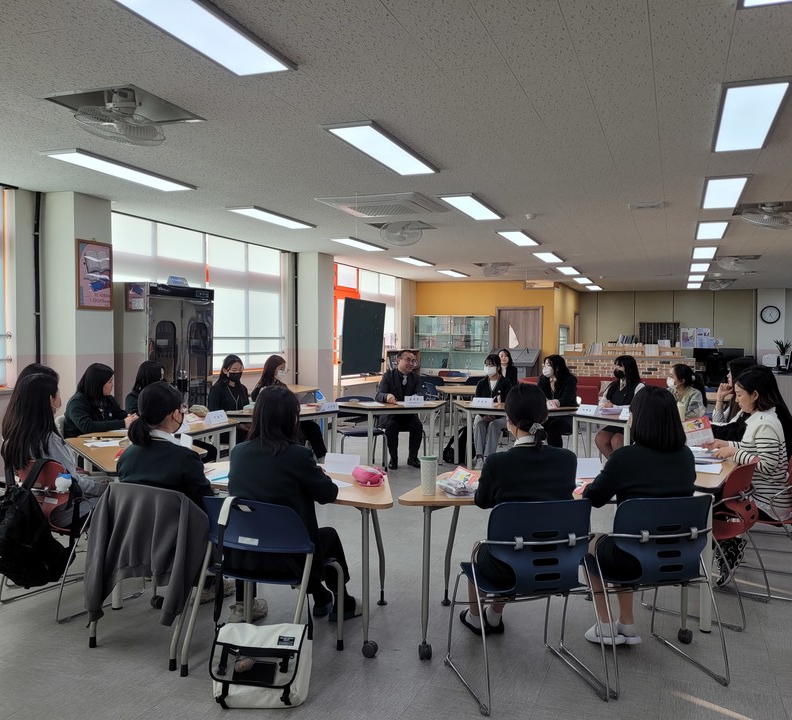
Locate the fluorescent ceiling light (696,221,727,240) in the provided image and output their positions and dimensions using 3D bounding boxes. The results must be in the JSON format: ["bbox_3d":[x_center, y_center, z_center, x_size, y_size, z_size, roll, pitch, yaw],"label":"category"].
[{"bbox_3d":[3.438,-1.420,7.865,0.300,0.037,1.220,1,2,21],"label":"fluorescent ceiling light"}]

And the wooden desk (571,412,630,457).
[{"bbox_3d":[2.177,0.885,6.944,0.640,0.700,1.450,-1,2,-29],"label":"wooden desk"}]

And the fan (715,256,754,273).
[{"bbox_3d":[5.128,-1.454,10.927,0.450,0.210,0.450,1,2,21],"label":"fan"}]

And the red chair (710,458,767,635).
[{"bbox_3d":[1.679,0.915,3.873,0.550,0.790,0.530,2,2,41],"label":"red chair"}]

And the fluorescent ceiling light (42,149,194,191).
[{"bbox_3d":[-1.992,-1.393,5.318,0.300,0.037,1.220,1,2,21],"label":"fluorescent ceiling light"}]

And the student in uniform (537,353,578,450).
[{"bbox_3d":[1.821,0.581,8.107,0.480,1.250,0.760,1,2,24],"label":"student in uniform"}]

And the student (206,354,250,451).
[{"bbox_3d":[-1.643,0.582,7.396,0.470,1.270,0.740,-1,2,-41],"label":"student"}]

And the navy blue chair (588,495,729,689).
[{"bbox_3d":[1.064,0.931,3.143,0.530,0.790,0.550,0,2,-14],"label":"navy blue chair"}]

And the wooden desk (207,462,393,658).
[{"bbox_3d":[-0.514,0.960,3.799,1.460,0.700,0.800,1,2,26],"label":"wooden desk"}]

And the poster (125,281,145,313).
[{"bbox_3d":[-2.431,-0.580,6.707,0.239,0.275,0.020,1,2,21],"label":"poster"}]

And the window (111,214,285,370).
[{"bbox_3d":[-2.249,-0.676,8.698,0.120,1.640,3.450,1,2,21],"label":"window"}]

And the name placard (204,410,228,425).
[{"bbox_3d":[-1.538,0.479,6.097,0.095,0.090,0.280,2,2,21],"label":"name placard"}]

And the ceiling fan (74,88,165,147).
[{"bbox_3d":[-1.539,-1.352,4.028,0.480,0.300,0.480,1,2,21],"label":"ceiling fan"}]

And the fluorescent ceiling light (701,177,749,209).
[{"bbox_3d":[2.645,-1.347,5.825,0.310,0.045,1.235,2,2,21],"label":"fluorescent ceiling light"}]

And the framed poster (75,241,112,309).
[{"bbox_3d":[-2.716,-0.756,6.513,0.025,0.603,0.435,1,2,21],"label":"framed poster"}]

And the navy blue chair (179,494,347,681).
[{"bbox_3d":[-0.561,0.917,3.108,0.480,0.790,0.520,1,2,19],"label":"navy blue chair"}]

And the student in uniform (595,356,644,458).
[{"bbox_3d":[2.412,0.591,7.754,0.450,1.260,0.700,2,2,41],"label":"student in uniform"}]

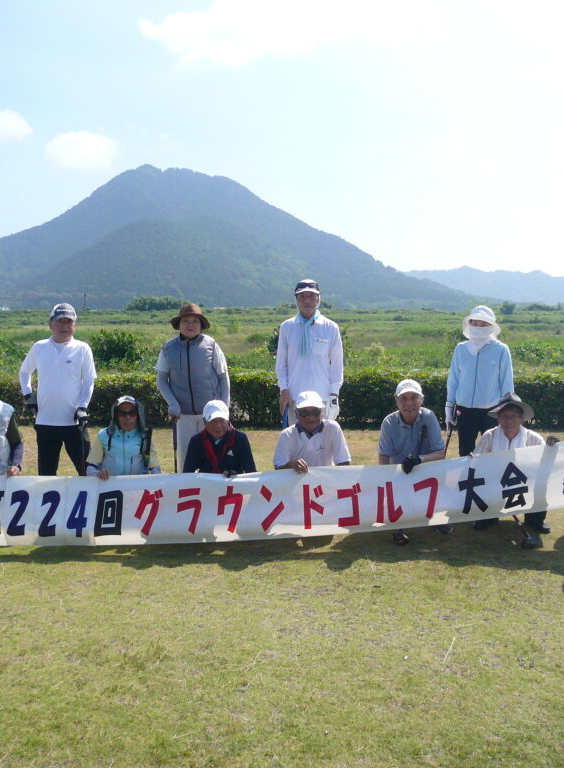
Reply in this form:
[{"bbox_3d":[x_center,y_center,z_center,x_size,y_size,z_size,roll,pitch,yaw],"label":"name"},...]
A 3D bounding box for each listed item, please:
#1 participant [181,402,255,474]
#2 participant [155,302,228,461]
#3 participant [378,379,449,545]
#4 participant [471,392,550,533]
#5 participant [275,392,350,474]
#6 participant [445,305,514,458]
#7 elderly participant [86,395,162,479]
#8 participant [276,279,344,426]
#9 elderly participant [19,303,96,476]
[{"bbox_3d":[-0.442,0.587,5.860,0.560,0.960,0.640,0,5,-3],"label":"participant"},{"bbox_3d":[-0.690,0.194,6.444,0.570,1.648,0.380,-1,5,-4],"label":"participant"},{"bbox_3d":[0.952,0.507,5.991,0.530,1.096,0.720,1,5,11],"label":"participant"},{"bbox_3d":[1.677,0.561,6.079,0.580,0.970,0.640,1,5,6],"label":"participant"},{"bbox_3d":[0.215,0.547,6.045,0.560,1.013,0.680,0,5,0],"label":"participant"},{"bbox_3d":[1.490,0.224,6.248,0.510,1.610,0.340,1,5,12],"label":"participant"},{"bbox_3d":[-1.160,0.560,6.096,0.540,0.985,0.680,-1,5,-7],"label":"elderly participant"},{"bbox_3d":[0.221,0.101,6.436,0.540,1.828,0.360,0,5,0],"label":"participant"},{"bbox_3d":[-1.645,0.228,6.098,0.550,1.630,0.360,-1,5,-8],"label":"elderly participant"}]

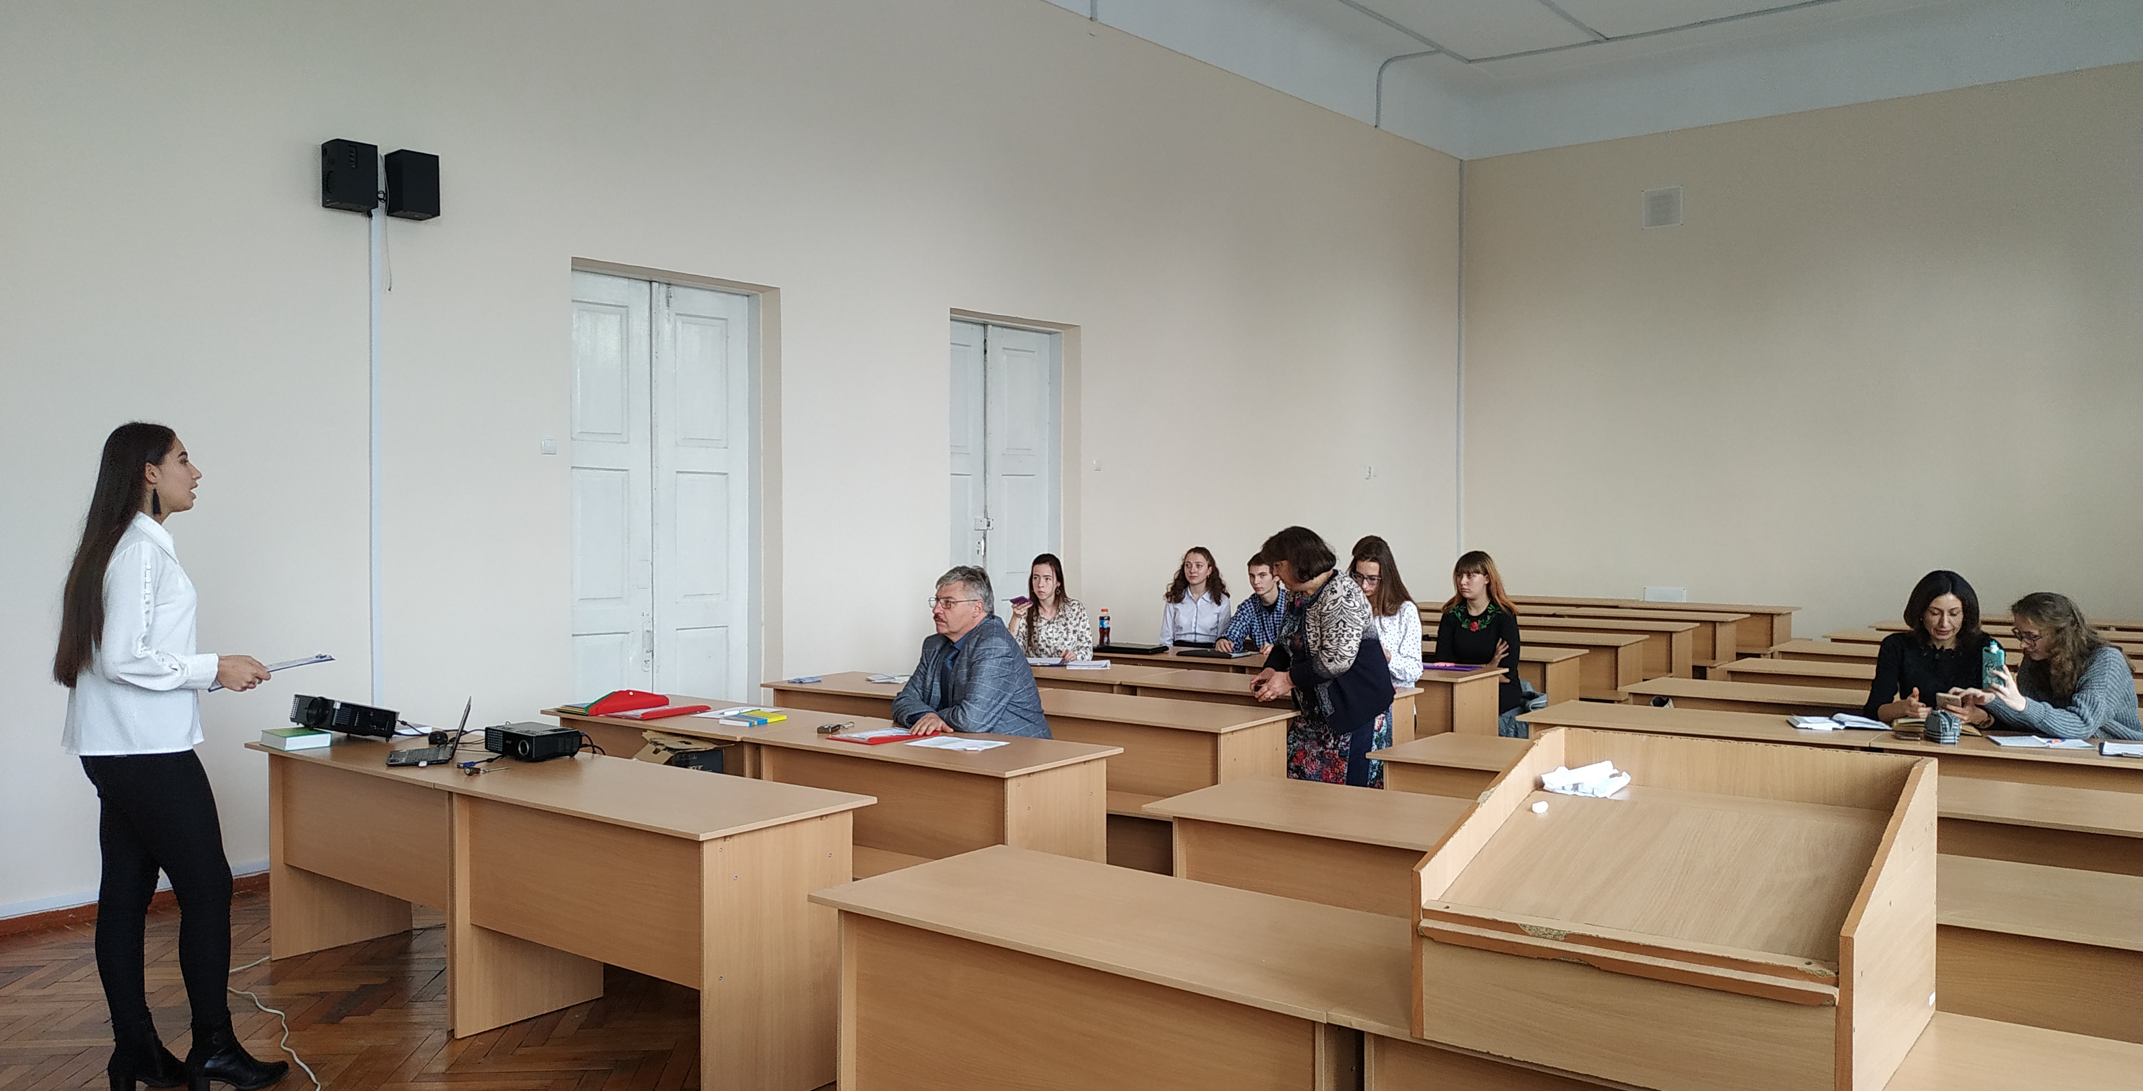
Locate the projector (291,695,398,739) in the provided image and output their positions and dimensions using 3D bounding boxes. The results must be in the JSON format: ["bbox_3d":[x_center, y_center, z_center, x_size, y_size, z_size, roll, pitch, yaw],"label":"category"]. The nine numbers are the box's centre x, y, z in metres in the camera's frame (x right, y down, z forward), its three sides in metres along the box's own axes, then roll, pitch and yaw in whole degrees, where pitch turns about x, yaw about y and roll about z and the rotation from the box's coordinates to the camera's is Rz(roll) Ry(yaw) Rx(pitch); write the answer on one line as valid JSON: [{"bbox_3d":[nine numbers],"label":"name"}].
[{"bbox_3d":[-2.458,0.582,5.026,0.299,0.103,0.225,1,-12,39],"label":"projector"}]

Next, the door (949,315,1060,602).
[{"bbox_3d":[-0.503,-0.095,9.885,0.088,2.715,1.294,1,2,38],"label":"door"}]

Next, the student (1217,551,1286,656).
[{"bbox_3d":[1.051,0.689,7.983,0.500,1.280,0.680,1,2,37],"label":"student"}]

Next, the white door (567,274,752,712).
[{"bbox_3d":[-2.151,-0.022,7.797,0.088,2.715,1.294,1,2,38],"label":"white door"}]

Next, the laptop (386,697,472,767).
[{"bbox_3d":[-2.027,0.590,4.697,0.235,0.195,0.270,-1,1,-18],"label":"laptop"}]

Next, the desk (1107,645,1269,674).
[{"bbox_3d":[0.515,0.955,7.978,1.200,0.750,0.605,1,2,37],"label":"desk"}]

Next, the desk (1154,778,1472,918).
[{"bbox_3d":[0.852,1.060,3.812,1.229,0.731,0.597,1,2,38],"label":"desk"}]

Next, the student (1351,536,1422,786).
[{"bbox_3d":[1.399,0.657,6.787,0.470,1.402,0.650,1,2,38],"label":"student"}]

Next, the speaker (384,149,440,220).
[{"bbox_3d":[-2.787,-1.520,6.289,0.158,0.253,0.153,1,2,42],"label":"speaker"}]

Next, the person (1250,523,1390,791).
[{"bbox_3d":[0.905,0.666,5.304,0.530,1.470,0.480,-1,2,-15],"label":"person"}]

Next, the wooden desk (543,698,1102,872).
[{"bbox_3d":[-0.977,1.032,5.459,2.458,0.731,0.597,1,2,38],"label":"wooden desk"}]

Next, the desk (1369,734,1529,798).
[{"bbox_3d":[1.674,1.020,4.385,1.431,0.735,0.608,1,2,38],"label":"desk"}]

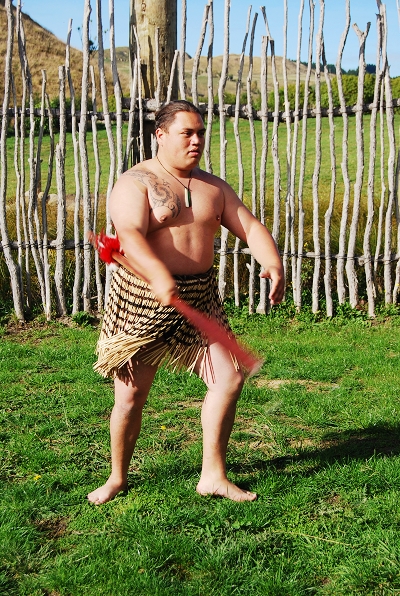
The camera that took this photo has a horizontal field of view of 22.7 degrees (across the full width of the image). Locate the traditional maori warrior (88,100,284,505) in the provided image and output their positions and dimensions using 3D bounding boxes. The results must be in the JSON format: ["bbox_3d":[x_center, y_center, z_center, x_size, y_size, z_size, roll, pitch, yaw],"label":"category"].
[{"bbox_3d":[-0.070,0.020,4.180,0.760,1.680,0.580,-5,11,-28],"label":"traditional maori warrior"}]

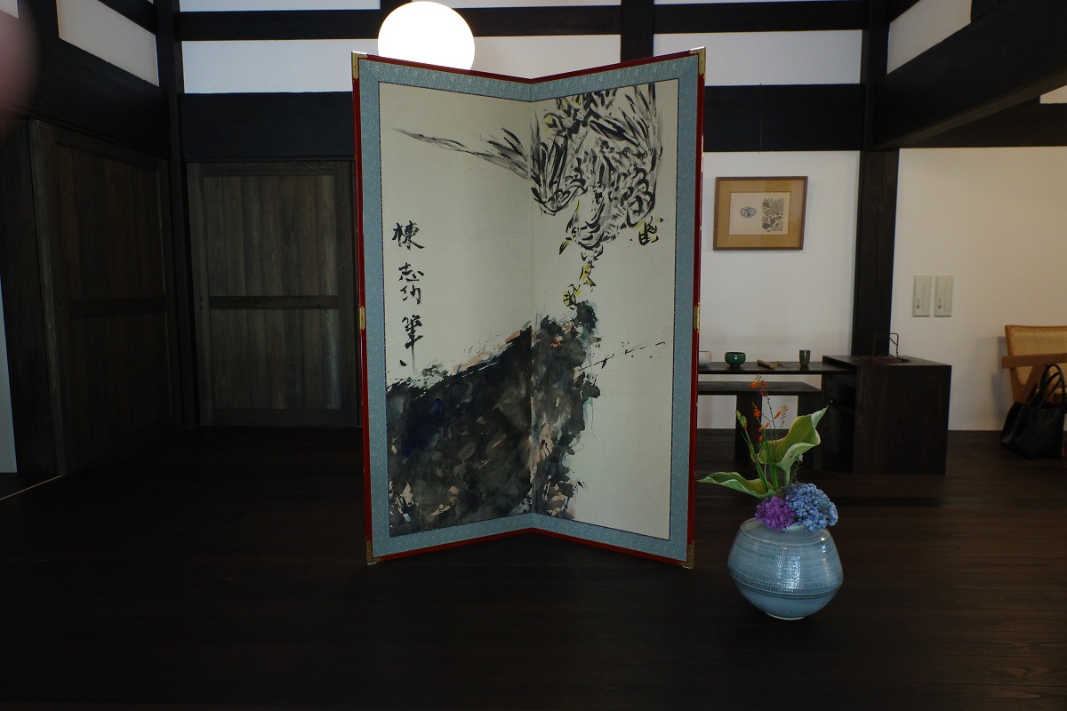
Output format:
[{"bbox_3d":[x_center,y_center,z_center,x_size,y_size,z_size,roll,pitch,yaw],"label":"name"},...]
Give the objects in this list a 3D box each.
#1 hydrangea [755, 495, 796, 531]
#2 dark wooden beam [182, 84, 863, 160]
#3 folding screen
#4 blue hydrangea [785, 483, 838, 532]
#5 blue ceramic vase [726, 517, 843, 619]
[{"bbox_3d":[0.696,0.454,1.965,0.117,0.098,0.112,0,6,2],"label":"hydrangea"},{"bbox_3d":[-0.108,-1.495,4.406,4.343,0.402,0.140,0,6,2],"label":"dark wooden beam"},{"bbox_3d":[-0.012,-0.143,2.449,1.137,1.717,0.369,0,6,2],"label":"folding screen"},{"bbox_3d":[0.812,0.442,1.995,0.156,0.132,0.148,0,6,2],"label":"blue hydrangea"},{"bbox_3d":[0.748,0.632,2.027,0.322,0.265,0.322,0,6,2],"label":"blue ceramic vase"}]

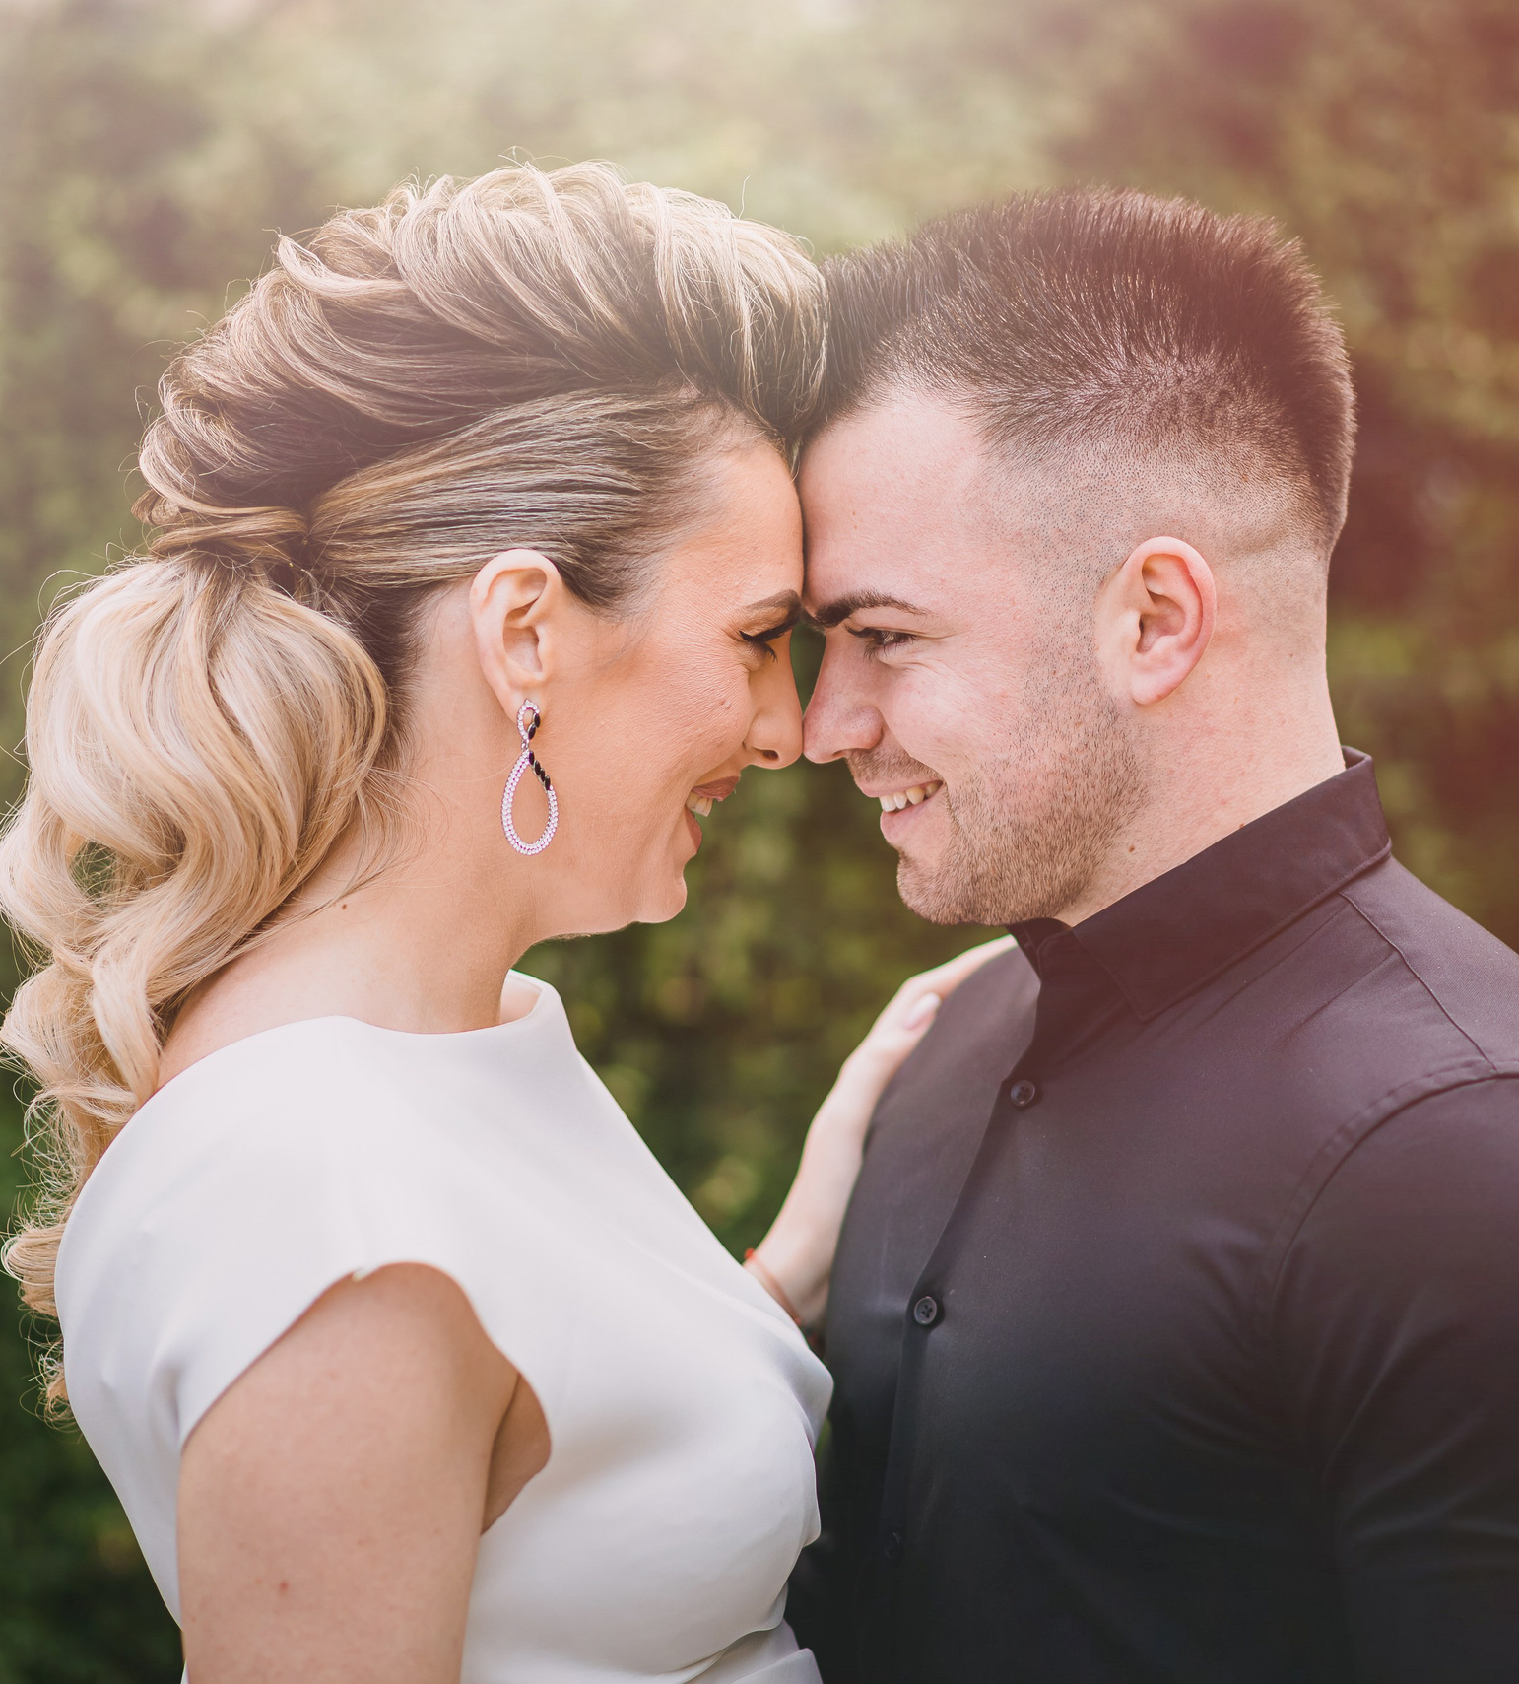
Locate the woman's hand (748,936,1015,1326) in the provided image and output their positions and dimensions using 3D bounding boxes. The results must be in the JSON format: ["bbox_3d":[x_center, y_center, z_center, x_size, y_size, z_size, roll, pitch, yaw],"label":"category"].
[{"bbox_3d":[0.049,0.103,2.320,0.050,0.175,0.085,34,0,0],"label":"woman's hand"}]

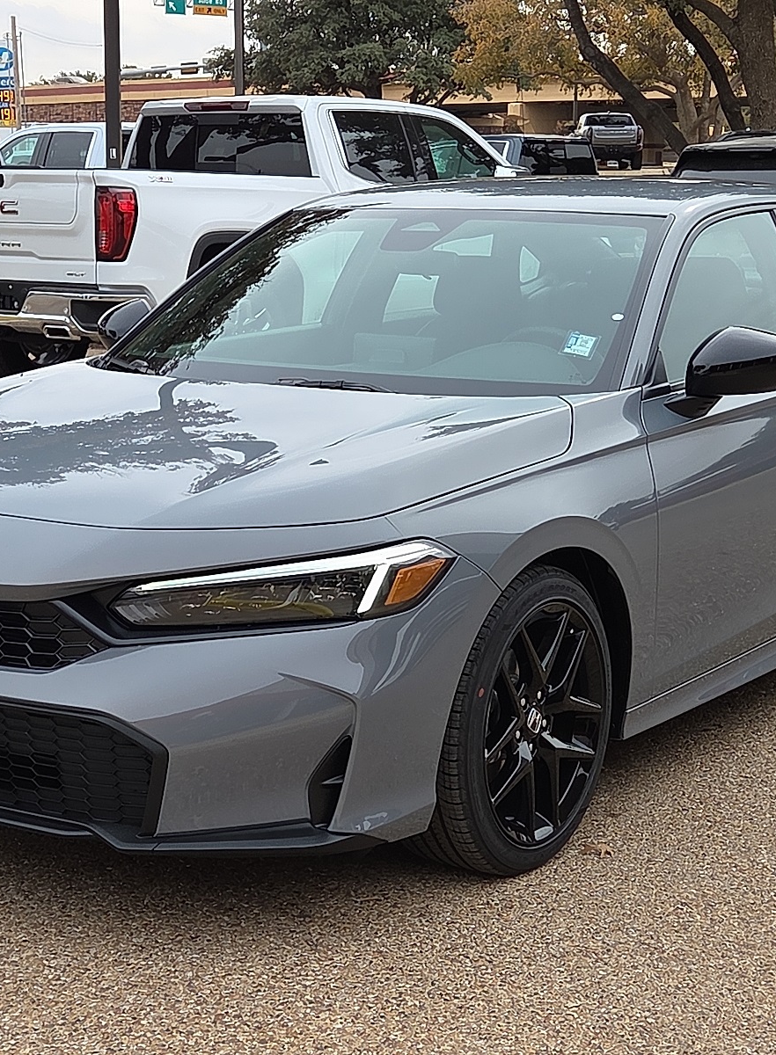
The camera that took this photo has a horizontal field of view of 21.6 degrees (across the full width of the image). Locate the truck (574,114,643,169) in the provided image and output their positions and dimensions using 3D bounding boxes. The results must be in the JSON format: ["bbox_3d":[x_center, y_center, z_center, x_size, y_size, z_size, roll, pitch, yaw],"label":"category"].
[{"bbox_3d":[7.930,-13.750,72.600,2.030,1.940,5.700,0,10,2],"label":"truck"}]

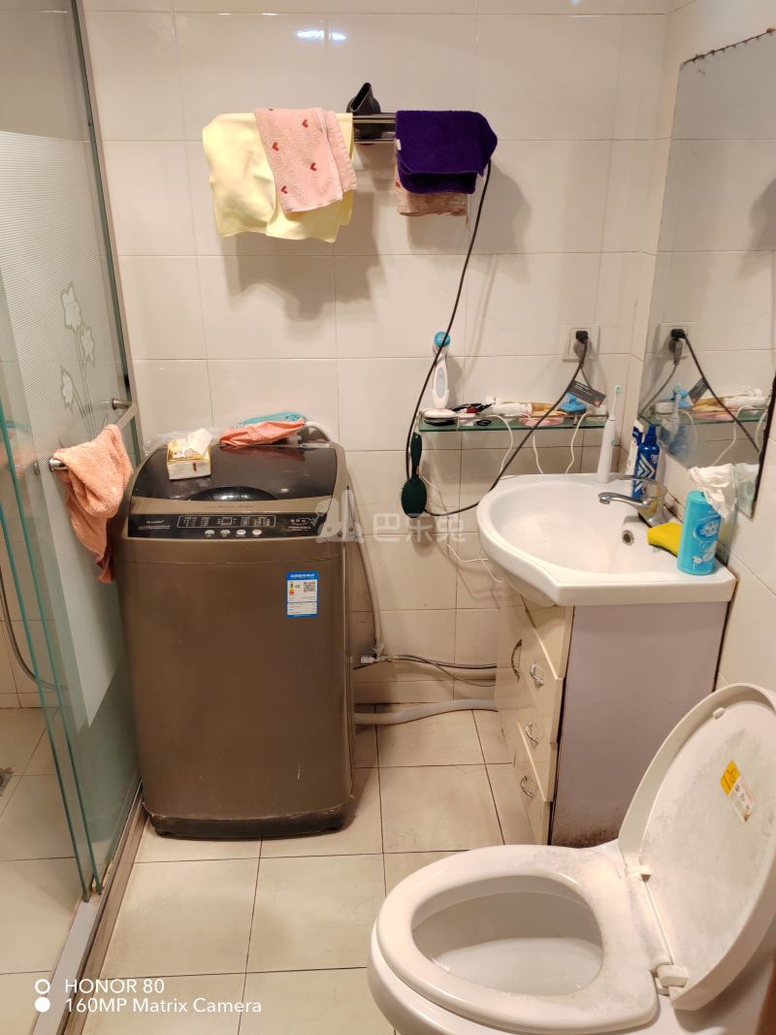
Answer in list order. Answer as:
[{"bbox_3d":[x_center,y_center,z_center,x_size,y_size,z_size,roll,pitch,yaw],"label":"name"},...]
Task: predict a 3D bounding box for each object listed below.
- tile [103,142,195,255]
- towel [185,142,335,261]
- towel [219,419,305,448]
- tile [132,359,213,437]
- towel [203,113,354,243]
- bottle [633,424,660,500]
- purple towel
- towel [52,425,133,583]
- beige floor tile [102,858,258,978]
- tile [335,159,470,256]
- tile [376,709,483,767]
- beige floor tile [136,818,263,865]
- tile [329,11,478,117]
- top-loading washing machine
[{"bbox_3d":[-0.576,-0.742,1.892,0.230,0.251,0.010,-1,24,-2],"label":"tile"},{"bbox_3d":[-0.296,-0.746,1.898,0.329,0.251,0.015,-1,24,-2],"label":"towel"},{"bbox_3d":[-0.314,-0.205,2.036,0.220,0.075,0.120,-1,24,-3],"label":"towel"},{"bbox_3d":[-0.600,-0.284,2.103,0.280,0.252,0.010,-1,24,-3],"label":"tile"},{"bbox_3d":[-0.236,-0.742,1.776,0.318,0.265,0.100,-1,24,-2],"label":"towel"},{"bbox_3d":[0.612,-0.129,1.903,0.055,0.185,0.055,8,25,17],"label":"bottle"},{"bbox_3d":[0.128,-0.796,1.769,0.232,0.168,0.110,-1,24,-2],"label":"purple towel"},{"bbox_3d":[-0.604,-0.012,1.744,0.095,0.350,0.360,-1,24,-3],"label":"towel"},{"bbox_3d":[-0.453,0.902,1.829,0.301,0.010,0.304,-1,24,-3],"label":"beige floor tile"},{"bbox_3d":[0.033,-0.758,1.924,0.330,0.252,0.010,-1,24,-3],"label":"tile"},{"bbox_3d":[0.118,0.644,2.398,0.301,0.010,0.282,-1,24,-3],"label":"tile"},{"bbox_3d":[-0.468,0.778,2.105,0.301,0.010,0.304,-1,24,-3],"label":"beige floor tile"},{"bbox_3d":[0.032,-0.989,1.823,0.330,0.252,0.010,-1,24,-3],"label":"tile"},{"bbox_3d":[-0.357,0.290,2.053,0.521,0.905,0.495,-1,24,-3],"label":"top-loading washing machine"}]

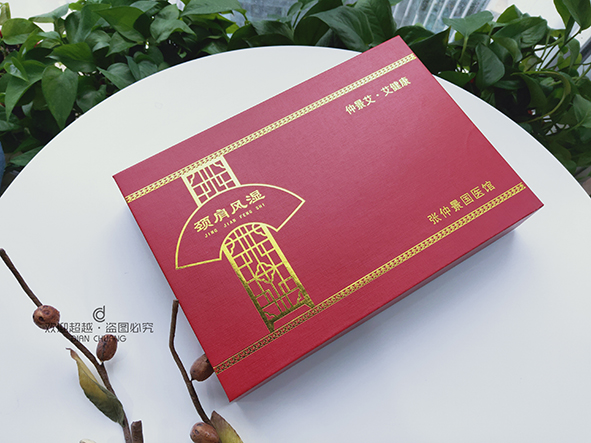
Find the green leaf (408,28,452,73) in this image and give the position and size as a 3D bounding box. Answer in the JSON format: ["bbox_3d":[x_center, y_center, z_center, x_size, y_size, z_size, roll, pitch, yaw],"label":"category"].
[{"bbox_3d":[0.206,-0.238,0.561,0.063,0.020,0.063,43,108,-9],"label":"green leaf"}]

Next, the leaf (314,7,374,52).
[{"bbox_3d":[0.072,-0.292,0.600,0.096,0.025,0.064,43,91,3],"label":"leaf"}]

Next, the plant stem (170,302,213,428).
[{"bbox_3d":[-0.100,0.127,0.358,0.019,0.012,0.115,-19,70,-8],"label":"plant stem"}]

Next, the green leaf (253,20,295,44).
[{"bbox_3d":[-0.032,-0.277,0.570,0.064,0.020,0.031,20,95,-2],"label":"green leaf"}]

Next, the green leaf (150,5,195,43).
[{"bbox_3d":[-0.180,-0.286,0.580,0.057,0.022,0.059,-45,92,-6],"label":"green leaf"}]

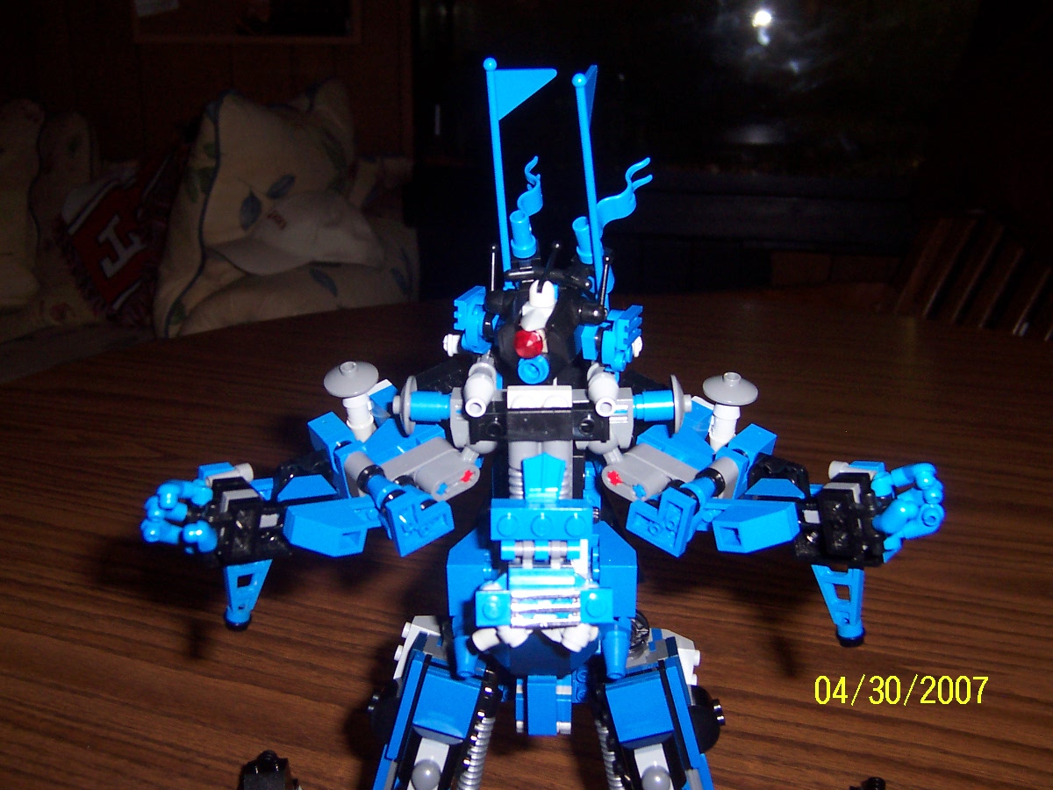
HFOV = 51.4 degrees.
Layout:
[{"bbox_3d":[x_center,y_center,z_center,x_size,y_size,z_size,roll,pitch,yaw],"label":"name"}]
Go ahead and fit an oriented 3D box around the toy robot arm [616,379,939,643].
[{"bbox_3d":[0.059,0.028,0.299,0.081,0.049,0.070,1,18,0],"label":"toy robot arm"}]

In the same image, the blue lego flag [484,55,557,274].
[{"bbox_3d":[0.000,-0.053,0.283,0.018,0.065,0.004,5,31,13],"label":"blue lego flag"}]

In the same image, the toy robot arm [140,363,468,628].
[{"bbox_3d":[-0.054,0.025,0.300,0.081,0.051,0.068,1,18,0],"label":"toy robot arm"}]

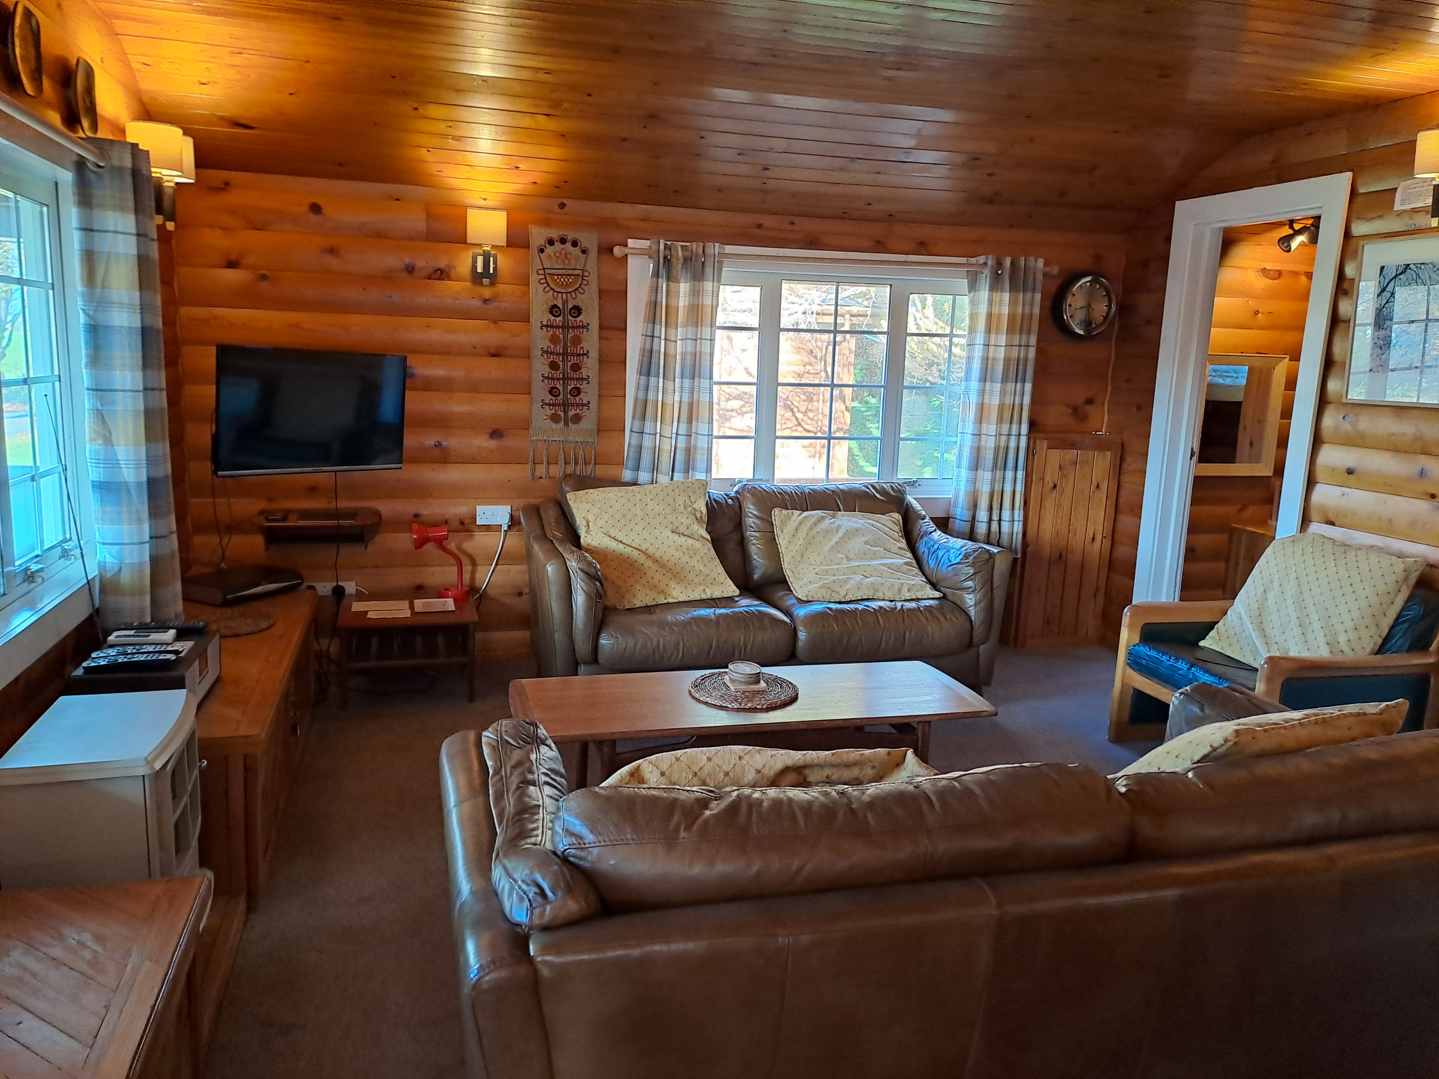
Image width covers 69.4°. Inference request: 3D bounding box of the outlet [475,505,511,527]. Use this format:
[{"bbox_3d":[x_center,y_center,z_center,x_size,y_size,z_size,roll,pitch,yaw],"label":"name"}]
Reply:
[{"bbox_3d":[-0.998,-0.107,4.598,0.148,0.088,0.035,-1,11,-16],"label":"outlet"}]

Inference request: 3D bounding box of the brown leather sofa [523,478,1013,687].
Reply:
[{"bbox_3d":[0.167,0.206,4.481,1.910,0.890,0.860,-1,11,-18],"label":"brown leather sofa"}]

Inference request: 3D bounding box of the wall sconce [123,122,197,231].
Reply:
[{"bbox_3d":[-1.783,-1.137,3.289,0.185,0.300,0.360,-1,11,-16],"label":"wall sconce"}]

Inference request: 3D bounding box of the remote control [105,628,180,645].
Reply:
[{"bbox_3d":[-1.672,0.291,3.011,0.170,0.022,0.075,0,11,-13],"label":"remote control"}]

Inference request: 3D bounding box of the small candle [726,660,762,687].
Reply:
[{"bbox_3d":[0.076,0.408,3.162,0.094,0.042,0.094,-1,11,-16],"label":"small candle"}]

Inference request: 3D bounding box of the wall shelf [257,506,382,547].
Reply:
[{"bbox_3d":[-1.629,-0.039,4.250,0.470,0.140,0.320,-1,11,-16],"label":"wall shelf"}]

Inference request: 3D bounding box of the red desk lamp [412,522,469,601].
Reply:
[{"bbox_3d":[-1.183,0.087,4.399,0.245,0.330,0.135,-1,11,-16],"label":"red desk lamp"}]

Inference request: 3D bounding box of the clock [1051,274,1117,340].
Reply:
[{"bbox_3d":[1.750,-1.115,4.962,0.305,0.305,0.075,-1,11,-16],"label":"clock"}]

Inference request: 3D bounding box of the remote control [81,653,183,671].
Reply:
[{"bbox_3d":[-1.521,0.318,2.695,0.210,0.025,0.050,-1,11,-16],"label":"remote control"}]

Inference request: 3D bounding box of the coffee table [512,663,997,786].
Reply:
[{"bbox_3d":[0.089,0.682,3.246,1.440,0.410,0.560,-1,11,-16],"label":"coffee table"}]

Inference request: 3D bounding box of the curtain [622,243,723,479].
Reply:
[{"bbox_3d":[-0.212,-0.560,4.475,0.385,1.401,0.120,-1,11,-16],"label":"curtain"}]

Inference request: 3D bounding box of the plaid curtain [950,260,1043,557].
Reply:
[{"bbox_3d":[1.294,-0.605,4.893,0.375,1.401,0.120,-1,11,-16],"label":"plaid curtain"}]

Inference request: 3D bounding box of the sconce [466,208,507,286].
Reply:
[{"bbox_3d":[-0.933,-1.165,4.160,0.158,0.292,0.140,-1,11,-16],"label":"sconce"}]

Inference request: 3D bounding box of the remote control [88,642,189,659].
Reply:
[{"bbox_3d":[-1.601,0.318,2.865,0.215,0.028,0.052,-2,11,-18],"label":"remote control"}]

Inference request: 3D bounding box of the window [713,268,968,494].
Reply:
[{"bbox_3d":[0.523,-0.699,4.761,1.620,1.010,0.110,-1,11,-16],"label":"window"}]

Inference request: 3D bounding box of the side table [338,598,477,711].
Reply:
[{"bbox_3d":[-1.272,0.455,4.280,0.532,0.355,0.460,-1,11,-16],"label":"side table"}]

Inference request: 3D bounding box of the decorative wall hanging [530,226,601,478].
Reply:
[{"bbox_3d":[-0.679,-0.803,4.538,0.297,1.075,0.030,-1,11,-16],"label":"decorative wall hanging"}]

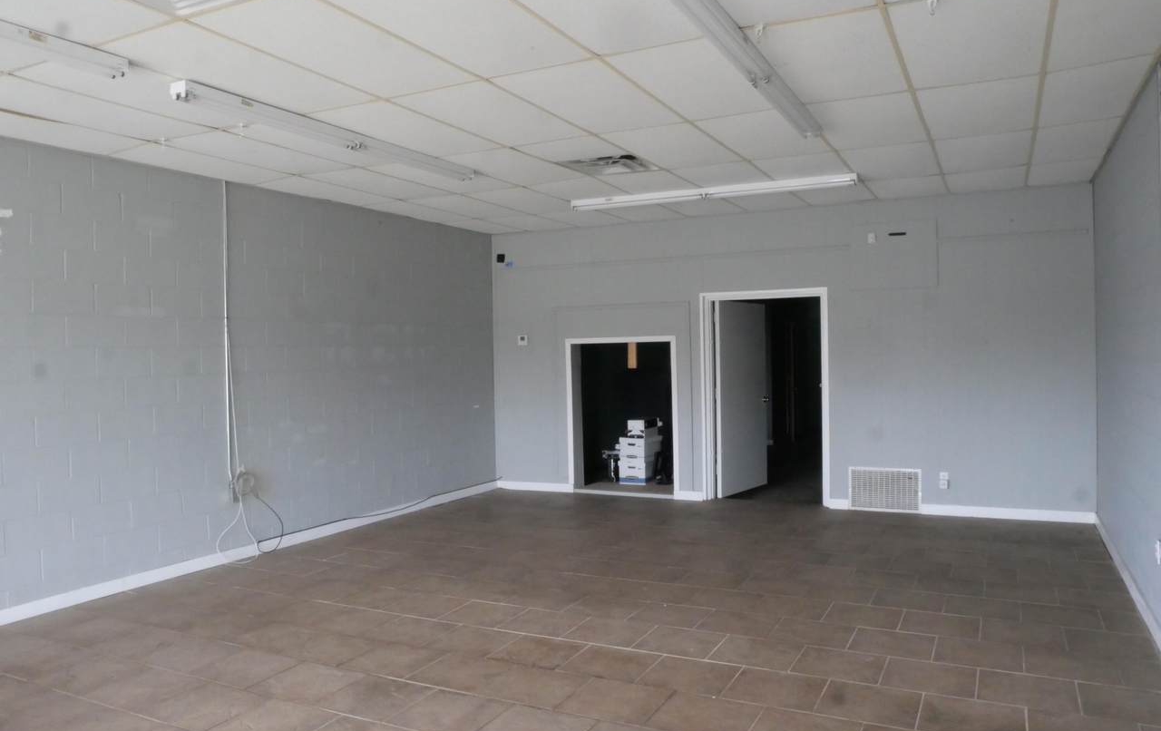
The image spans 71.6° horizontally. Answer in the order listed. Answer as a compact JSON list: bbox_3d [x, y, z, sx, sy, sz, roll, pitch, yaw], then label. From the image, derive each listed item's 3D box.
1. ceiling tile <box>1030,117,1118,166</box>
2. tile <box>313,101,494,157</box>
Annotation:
[{"bbox_3d":[3.383,-1.530,5.538,0.470,0.020,1.212,-1,1,26],"label":"ceiling tile"},{"bbox_3d":[-1.009,-1.407,4.823,0.605,0.024,1.215,0,2,27],"label":"tile"}]

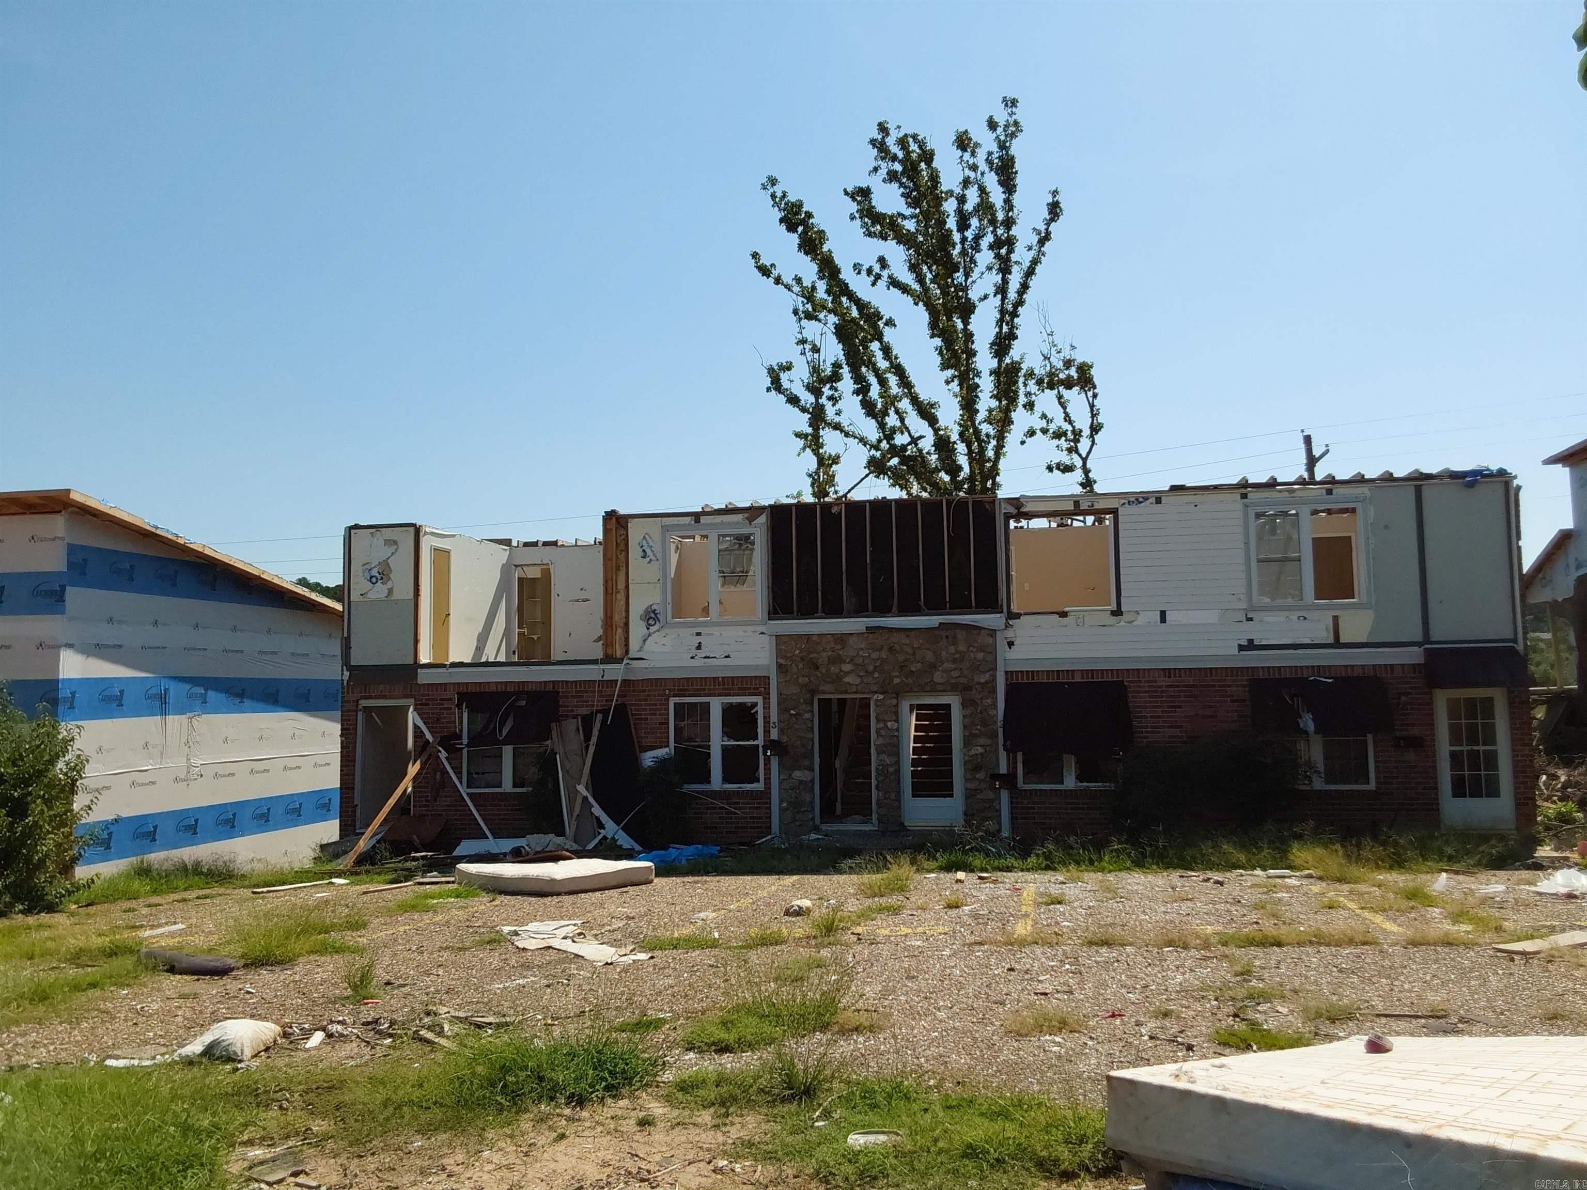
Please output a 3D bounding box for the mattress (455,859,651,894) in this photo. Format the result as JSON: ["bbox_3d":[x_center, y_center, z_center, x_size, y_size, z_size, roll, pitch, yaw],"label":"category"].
[{"bbox_3d":[-2.841,3.329,15.257,1.930,0.210,1.410,-6,-8,41],"label":"mattress"}]

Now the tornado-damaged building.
[{"bbox_3d":[2.199,1.499,24.380,18.622,5.470,9.000,-2,-4,11],"label":"tornado-damaged building"}]

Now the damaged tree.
[{"bbox_3d":[3.574,-4.192,33.901,9.233,18.492,8.494,-1,-4,0],"label":"damaged tree"}]

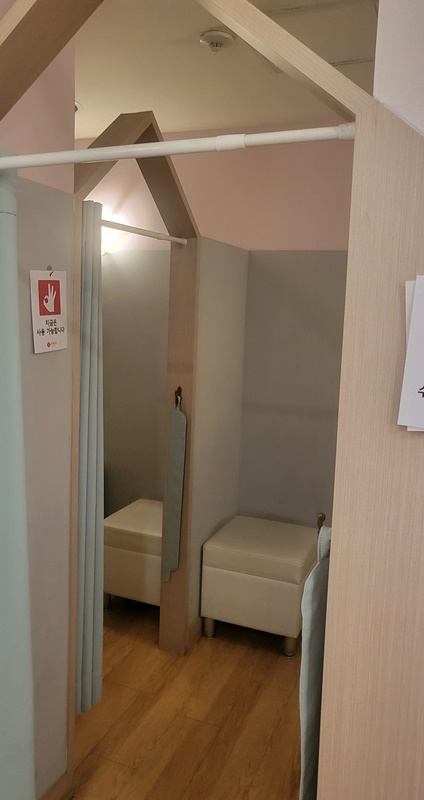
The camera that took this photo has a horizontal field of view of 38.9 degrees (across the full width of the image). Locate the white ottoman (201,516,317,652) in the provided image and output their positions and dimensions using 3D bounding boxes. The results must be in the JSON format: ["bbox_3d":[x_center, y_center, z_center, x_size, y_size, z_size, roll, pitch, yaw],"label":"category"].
[{"bbox_3d":[0.252,0.873,2.871,0.459,0.439,0.474,5,8,21],"label":"white ottoman"}]

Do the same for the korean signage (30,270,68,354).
[{"bbox_3d":[-0.413,-0.226,1.542,0.009,0.207,0.145,5,11,21],"label":"korean signage"}]

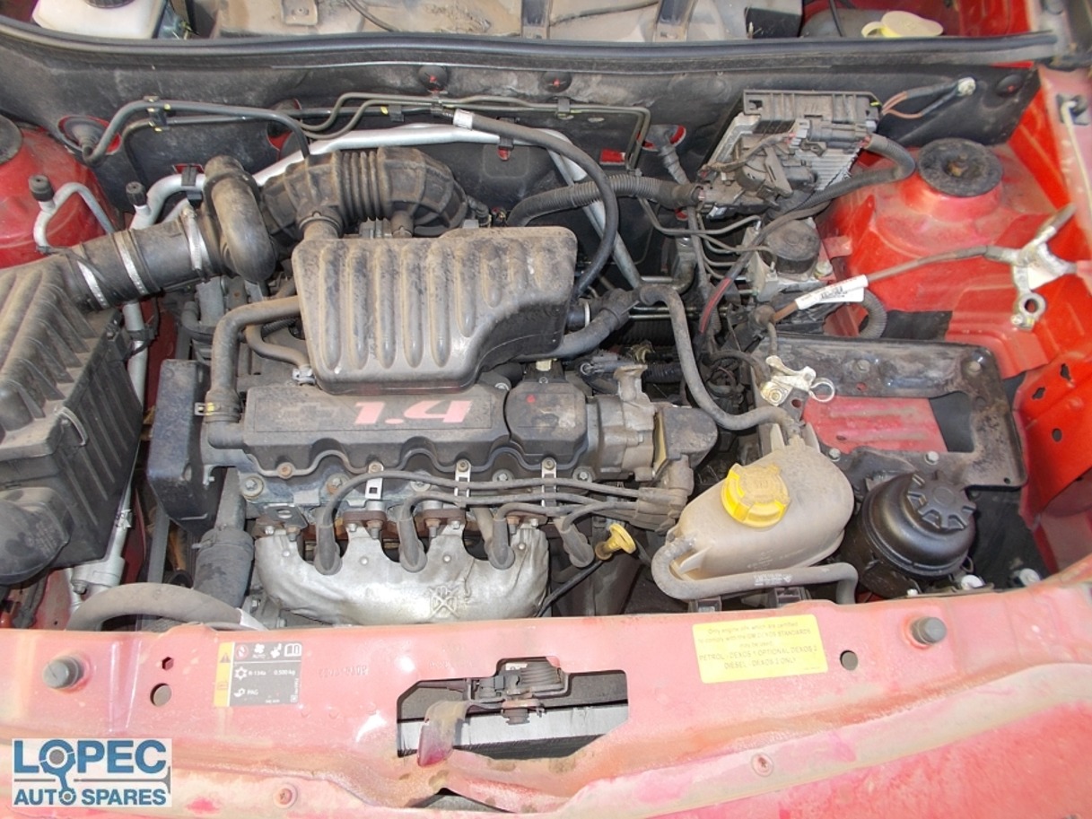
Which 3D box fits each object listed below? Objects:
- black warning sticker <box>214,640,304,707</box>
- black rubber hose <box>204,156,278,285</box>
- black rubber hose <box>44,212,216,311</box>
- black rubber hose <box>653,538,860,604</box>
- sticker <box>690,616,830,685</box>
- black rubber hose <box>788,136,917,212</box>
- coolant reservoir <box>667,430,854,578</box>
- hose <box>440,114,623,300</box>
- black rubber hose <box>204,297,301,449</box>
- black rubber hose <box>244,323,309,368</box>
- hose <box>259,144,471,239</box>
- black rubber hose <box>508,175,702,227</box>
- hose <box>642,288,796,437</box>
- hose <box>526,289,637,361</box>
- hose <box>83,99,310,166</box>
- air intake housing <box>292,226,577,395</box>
[{"bbox_3d":[-0.238,0.219,0.679,0.069,0.001,0.051,-1,71,-4],"label":"black warning sticker"},{"bbox_3d":[-0.316,-0.195,0.850,0.068,0.082,0.108,0,62,-8],"label":"black rubber hose"},{"bbox_3d":[-0.430,-0.153,0.861,0.159,0.078,0.074,-20,61,-16],"label":"black rubber hose"},{"bbox_3d":[0.208,0.164,0.815,0.200,0.052,0.052,0,62,-8],"label":"black rubber hose"},{"bbox_3d":[0.192,0.214,0.735,0.116,0.002,0.051,-2,66,-9],"label":"sticker"},{"bbox_3d":[0.347,-0.269,0.938,0.135,0.069,0.073,-1,57,-4],"label":"black rubber hose"},{"bbox_3d":[0.218,0.102,0.850,0.182,0.130,0.125,0,62,-8],"label":"coolant reservoir"},{"bbox_3d":[-0.015,-0.234,0.902,0.193,0.134,0.185,-1,57,-4],"label":"hose"},{"bbox_3d":[-0.296,-0.036,0.830,0.090,0.065,0.138,0,62,-8],"label":"black rubber hose"},{"bbox_3d":[-0.279,-0.066,0.850,0.064,0.032,0.042,0,62,-8],"label":"black rubber hose"},{"bbox_3d":[-0.195,-0.232,0.878,0.215,0.105,0.095,-1,57,-4],"label":"hose"},{"bbox_3d":[0.077,-0.248,0.987,0.248,0.051,0.073,-4,57,-6],"label":"black rubber hose"},{"bbox_3d":[0.187,-0.053,0.905,0.160,0.080,0.175,0,62,-8],"label":"hose"},{"bbox_3d":[0.043,-0.092,0.915,0.125,0.062,0.054,-32,64,-22],"label":"hose"},{"bbox_3d":[-0.396,-0.313,0.934,0.258,0.050,0.072,-1,57,-4],"label":"hose"},{"bbox_3d":[-0.115,-0.098,0.845,0.278,0.095,0.168,0,62,-8],"label":"air intake housing"}]

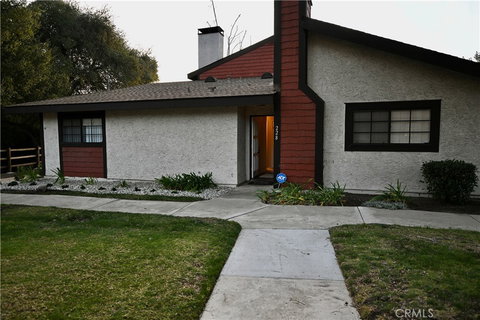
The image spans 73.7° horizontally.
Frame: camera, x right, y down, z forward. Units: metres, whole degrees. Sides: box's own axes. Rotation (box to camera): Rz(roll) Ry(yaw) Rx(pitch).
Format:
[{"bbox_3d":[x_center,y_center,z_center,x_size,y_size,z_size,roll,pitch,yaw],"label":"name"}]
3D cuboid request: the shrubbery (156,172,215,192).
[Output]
[{"bbox_3d":[-1.407,0.570,9.073,1.534,0.460,0.837,1,4,20],"label":"shrubbery"}]

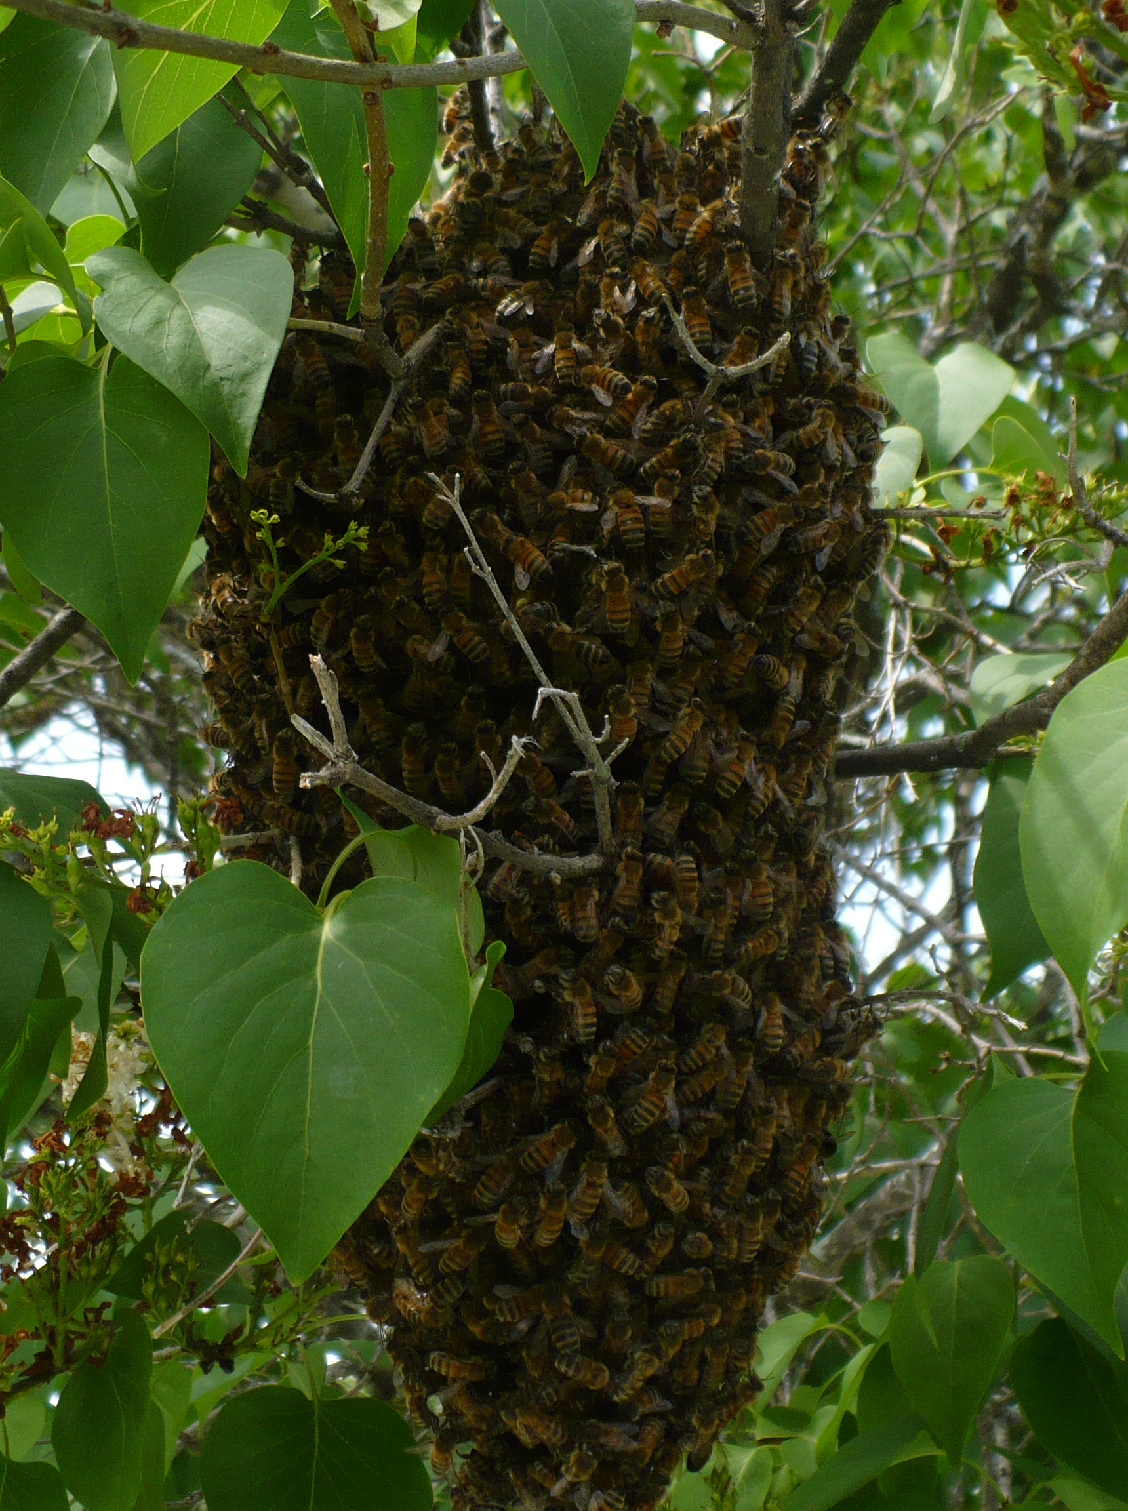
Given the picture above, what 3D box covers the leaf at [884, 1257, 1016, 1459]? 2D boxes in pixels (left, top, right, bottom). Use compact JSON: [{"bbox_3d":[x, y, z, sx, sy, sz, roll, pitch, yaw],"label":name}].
[{"bbox_3d":[0.118,0.184,0.660,0.040,0.063,0.014,1,-23,10],"label":"leaf"}]

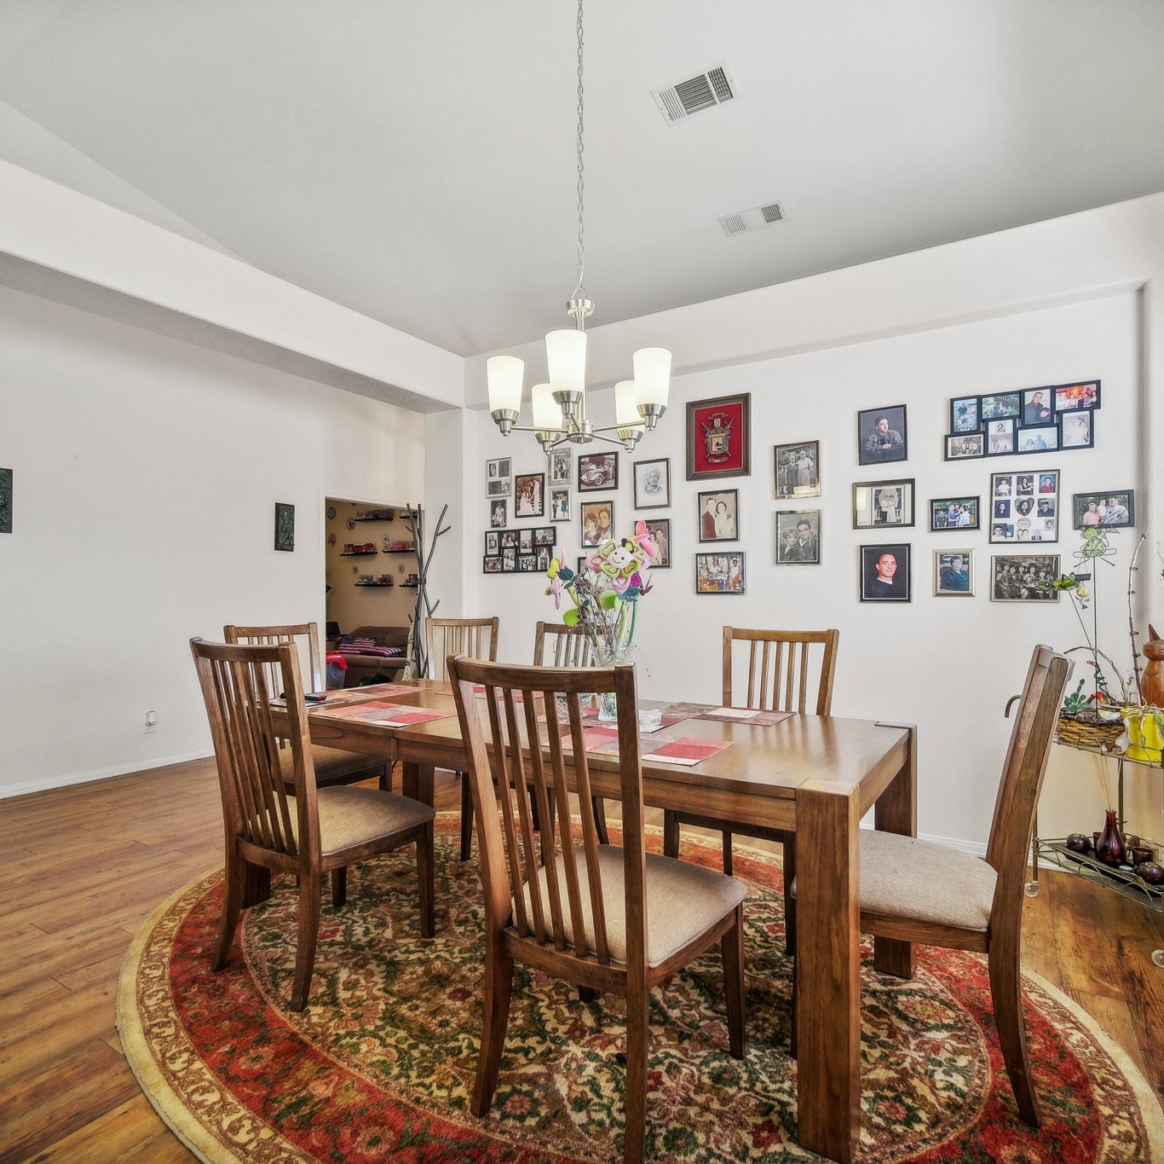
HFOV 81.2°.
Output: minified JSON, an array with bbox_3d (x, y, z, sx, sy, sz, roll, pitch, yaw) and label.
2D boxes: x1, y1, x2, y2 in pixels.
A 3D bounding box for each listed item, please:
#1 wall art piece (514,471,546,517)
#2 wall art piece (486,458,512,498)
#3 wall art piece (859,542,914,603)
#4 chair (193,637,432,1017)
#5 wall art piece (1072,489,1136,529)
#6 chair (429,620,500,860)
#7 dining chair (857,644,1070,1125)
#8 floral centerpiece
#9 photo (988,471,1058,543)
[{"bbox_3d":[-0.331,-0.553,4.399,0.232,0.274,0.022,0,0,32],"label":"wall art piece"},{"bbox_3d":[-0.546,-0.689,4.534,0.209,0.257,0.020,0,0,32],"label":"wall art piece"},{"bbox_3d":[1.468,-0.039,3.276,0.224,0.280,0.025,0,0,32],"label":"wall art piece"},{"bbox_3d":[-0.844,0.700,2.206,0.490,1.040,0.600,-1,-1,33],"label":"chair"},{"bbox_3d":[2.149,-0.294,2.799,0.200,0.145,0.025,-1,-1,32],"label":"wall art piece"},{"bbox_3d":[-0.690,0.746,4.000,0.490,1.040,0.600,0,-1,-14],"label":"chair"},{"bbox_3d":[0.929,0.701,1.821,0.602,1.043,0.511,0,-1,30],"label":"dining chair"},{"bbox_3d":[0.066,0.130,2.280,0.385,0.660,0.320,0,0,0],"label":"floral centerpiece"},{"bbox_3d":[1.945,-0.324,2.981,0.250,0.312,0.022,0,0,32],"label":"photo"}]

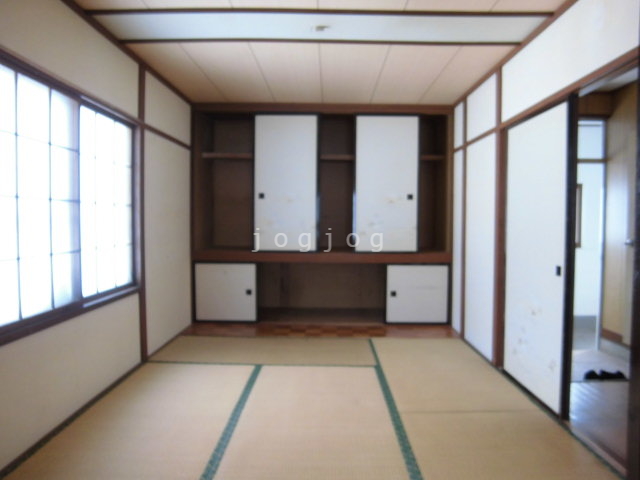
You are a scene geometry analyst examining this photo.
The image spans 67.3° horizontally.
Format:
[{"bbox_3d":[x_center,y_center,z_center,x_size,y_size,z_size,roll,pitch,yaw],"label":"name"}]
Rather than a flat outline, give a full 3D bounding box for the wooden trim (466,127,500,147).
[{"bbox_3d":[1.337,-0.858,3.975,0.028,0.036,0.799,0,2,1],"label":"wooden trim"}]

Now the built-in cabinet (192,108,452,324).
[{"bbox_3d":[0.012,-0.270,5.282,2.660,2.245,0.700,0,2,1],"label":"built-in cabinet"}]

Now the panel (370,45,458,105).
[{"bbox_3d":[0.743,-1.374,4.116,0.485,0.025,1.706,0,2,1],"label":"panel"}]

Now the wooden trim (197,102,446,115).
[{"bbox_3d":[0.030,-1.359,5.005,2.678,0.095,0.060,0,2,1],"label":"wooden trim"}]

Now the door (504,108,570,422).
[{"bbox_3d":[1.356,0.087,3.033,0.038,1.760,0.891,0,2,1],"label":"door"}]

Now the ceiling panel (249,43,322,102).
[{"bbox_3d":[-0.231,-1.379,4.133,0.479,0.025,1.706,0,2,1],"label":"ceiling panel"}]

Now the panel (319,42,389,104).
[{"bbox_3d":[0.255,-1.377,4.125,0.491,0.025,1.706,0,2,1],"label":"panel"}]

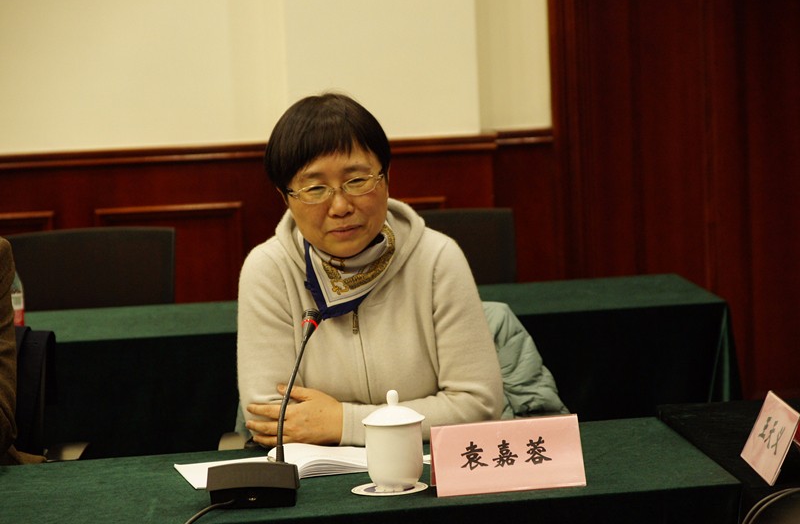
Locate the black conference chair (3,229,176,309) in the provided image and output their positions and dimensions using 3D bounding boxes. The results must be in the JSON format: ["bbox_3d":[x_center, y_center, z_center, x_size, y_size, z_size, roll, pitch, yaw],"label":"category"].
[{"bbox_3d":[-0.663,0.390,5.530,0.540,0.900,0.580,-3,7,-11],"label":"black conference chair"}]

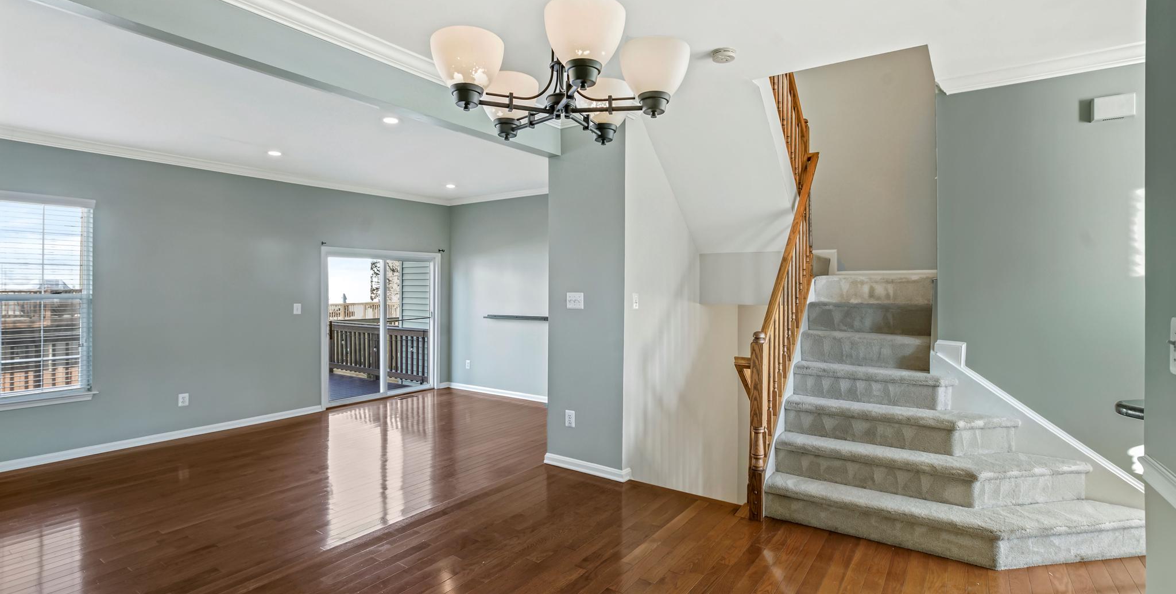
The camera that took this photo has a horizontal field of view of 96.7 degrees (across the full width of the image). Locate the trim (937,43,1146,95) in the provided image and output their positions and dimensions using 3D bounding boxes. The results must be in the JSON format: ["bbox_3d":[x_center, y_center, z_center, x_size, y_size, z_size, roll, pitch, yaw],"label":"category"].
[{"bbox_3d":[2.643,-1.333,3.070,0.994,0.097,0.079,0,1,35],"label":"trim"}]

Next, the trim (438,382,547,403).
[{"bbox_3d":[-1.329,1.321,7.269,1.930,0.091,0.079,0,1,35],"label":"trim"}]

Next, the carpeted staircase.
[{"bbox_3d":[2.314,0.619,3.365,1.922,1.541,1.498,0,1,35],"label":"carpeted staircase"}]

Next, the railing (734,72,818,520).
[{"bbox_3d":[1.474,-0.211,3.951,0.202,3.197,1.642,0,1,35],"label":"railing"}]

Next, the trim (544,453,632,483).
[{"bbox_3d":[-0.020,1.345,4.193,0.792,0.098,0.112,0,1,35],"label":"trim"}]

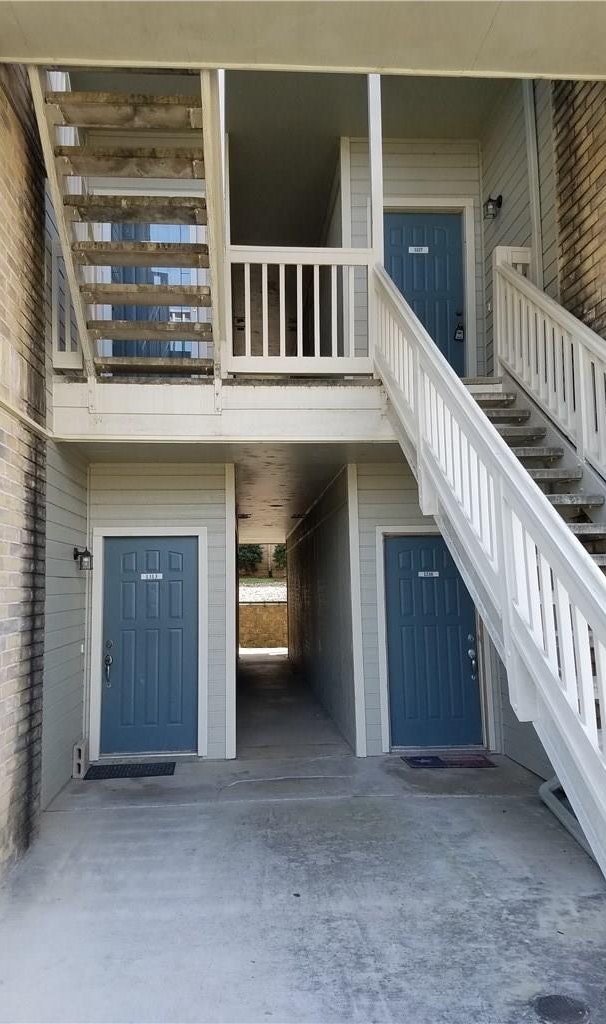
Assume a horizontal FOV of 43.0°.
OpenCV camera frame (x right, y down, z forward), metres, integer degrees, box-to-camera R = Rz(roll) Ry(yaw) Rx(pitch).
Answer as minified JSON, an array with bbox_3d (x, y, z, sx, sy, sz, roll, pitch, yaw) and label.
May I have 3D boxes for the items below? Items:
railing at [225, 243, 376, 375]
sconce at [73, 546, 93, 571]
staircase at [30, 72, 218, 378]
[{"bbox_3d":[-0.026,-1.668,6.425,1.234,1.081,0.100,0,-6,-4],"label":"railing"},{"bbox_3d":[-1.892,0.403,6.658,0.162,0.208,0.125,0,-6,-4],"label":"sconce"},{"bbox_3d":[-1.143,-1.944,5.359,1.064,1.580,2.020,0,-6,-4],"label":"staircase"}]

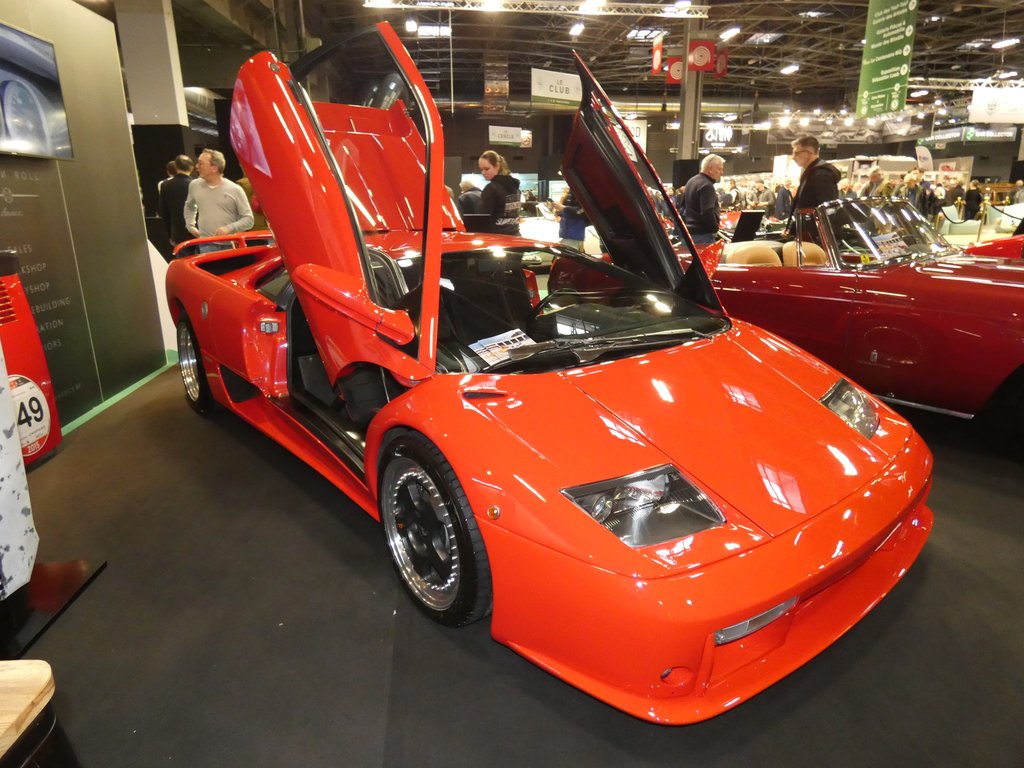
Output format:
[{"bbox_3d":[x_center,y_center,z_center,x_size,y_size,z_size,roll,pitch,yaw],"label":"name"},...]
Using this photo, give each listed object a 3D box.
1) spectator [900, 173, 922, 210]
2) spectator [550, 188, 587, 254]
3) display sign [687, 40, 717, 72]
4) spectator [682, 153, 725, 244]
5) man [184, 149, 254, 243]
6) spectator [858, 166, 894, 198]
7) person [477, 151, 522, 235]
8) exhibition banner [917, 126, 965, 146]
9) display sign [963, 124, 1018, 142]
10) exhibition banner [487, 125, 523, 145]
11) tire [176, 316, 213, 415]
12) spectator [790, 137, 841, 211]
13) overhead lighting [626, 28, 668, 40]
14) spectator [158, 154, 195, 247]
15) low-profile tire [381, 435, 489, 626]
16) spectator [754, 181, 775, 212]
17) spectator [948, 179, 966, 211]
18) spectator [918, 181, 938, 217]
[{"bbox_3d":[6.501,-2.606,9.875,0.500,1.743,0.360,10,20,31],"label":"spectator"},{"bbox_3d":[0.890,-2.137,8.758,0.460,1.532,0.460,6,18,20],"label":"spectator"},{"bbox_3d":[4.886,-8.422,15.214,0.690,0.690,0.060,-2,17,-6],"label":"display sign"},{"bbox_3d":[2.007,-1.537,6.282,0.360,1.740,0.520,-7,19,-21],"label":"spectator"},{"bbox_3d":[-2.513,-1.156,5.238,0.600,1.724,0.360,-3,17,-10],"label":"man"},{"bbox_3d":[5.629,-2.499,9.288,0.540,1.720,0.380,6,19,19],"label":"spectator"},{"bbox_3d":[-0.098,-1.069,5.005,0.380,1.677,0.460,9,19,27],"label":"person"},{"bbox_3d":[19.415,-11.208,26.899,0.080,0.620,2.800,-2,18,-5],"label":"exhibition banner"},{"bbox_3d":[14.994,-7.834,18.538,1.720,0.420,0.100,-2,17,-6],"label":"display sign"},{"bbox_3d":[-0.387,-14.724,35.194,2.300,1.200,0.080,-13,22,-35],"label":"exhibition banner"},{"bbox_3d":[-1.899,-0.172,3.808,0.320,0.660,0.660,-13,21,-37],"label":"tire"},{"bbox_3d":[2.614,-1.247,5.320,0.420,1.815,0.500,3,17,10],"label":"spectator"},{"bbox_3d":[7.943,-20.516,34.748,2.200,0.250,1.700,0,18,0],"label":"overhead lighting"},{"bbox_3d":[-3.307,-1.442,6.143,0.520,1.750,0.330,-5,18,-17],"label":"spectator"},{"bbox_3d":[-0.201,0.444,1.923,0.245,0.624,0.624,-14,22,-36],"label":"low-profile tire"},{"bbox_3d":[6.869,-4.675,16.153,0.420,1.680,0.520,-10,20,-29],"label":"spectator"},{"bbox_3d":[11.469,-4.455,15.391,0.520,1.700,0.360,-4,18,-11],"label":"spectator"},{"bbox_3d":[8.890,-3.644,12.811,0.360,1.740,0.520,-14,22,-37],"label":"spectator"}]

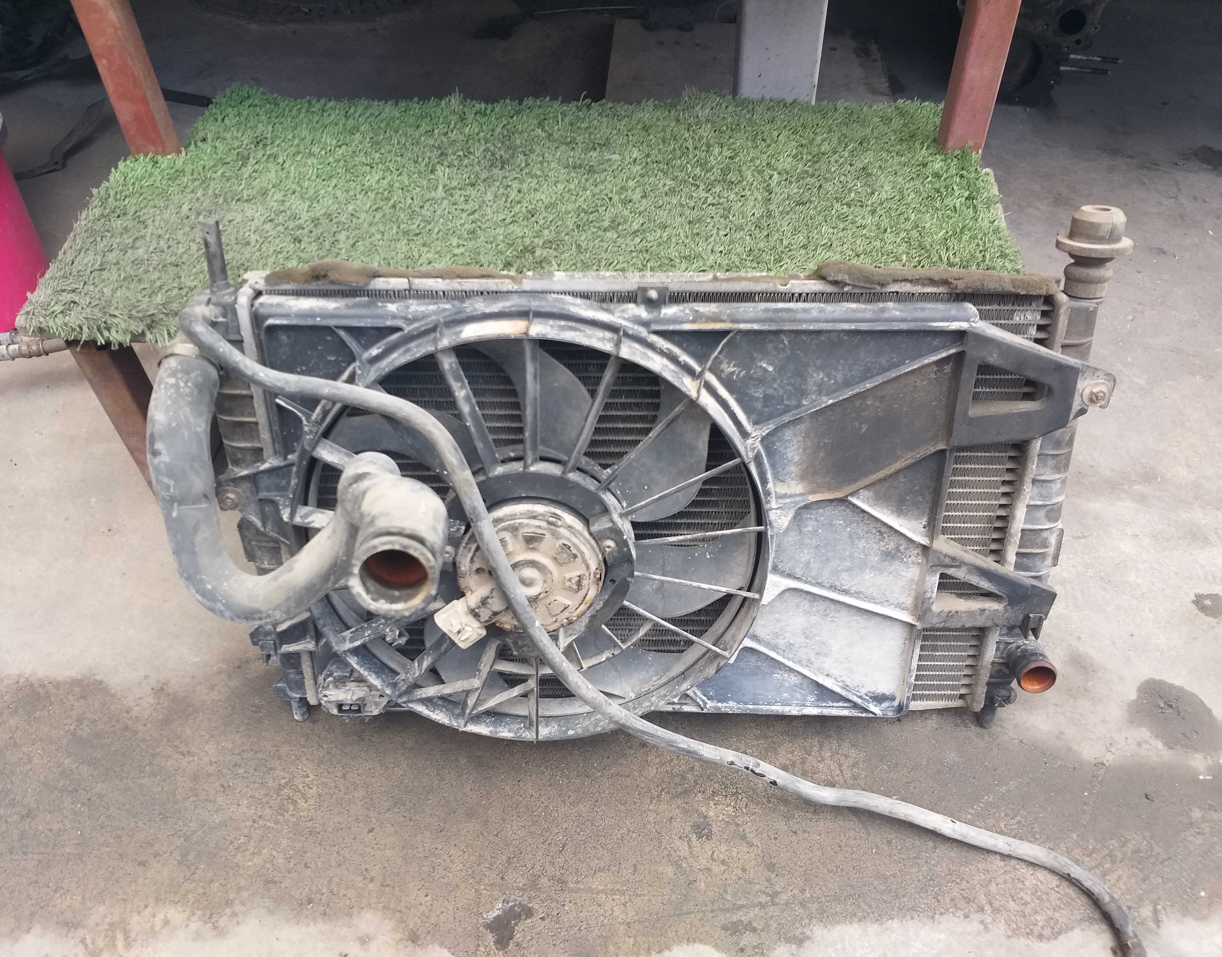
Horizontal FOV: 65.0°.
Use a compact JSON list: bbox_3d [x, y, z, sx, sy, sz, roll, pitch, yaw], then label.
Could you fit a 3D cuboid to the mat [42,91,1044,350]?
[{"bbox_3d":[-0.063,-0.268,0.950,0.850,0.035,0.460,1,43,3],"label":"mat"}]

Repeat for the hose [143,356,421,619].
[{"bbox_3d":[-0.208,0.012,0.620,0.220,0.175,0.215,1,25,-2],"label":"hose"}]

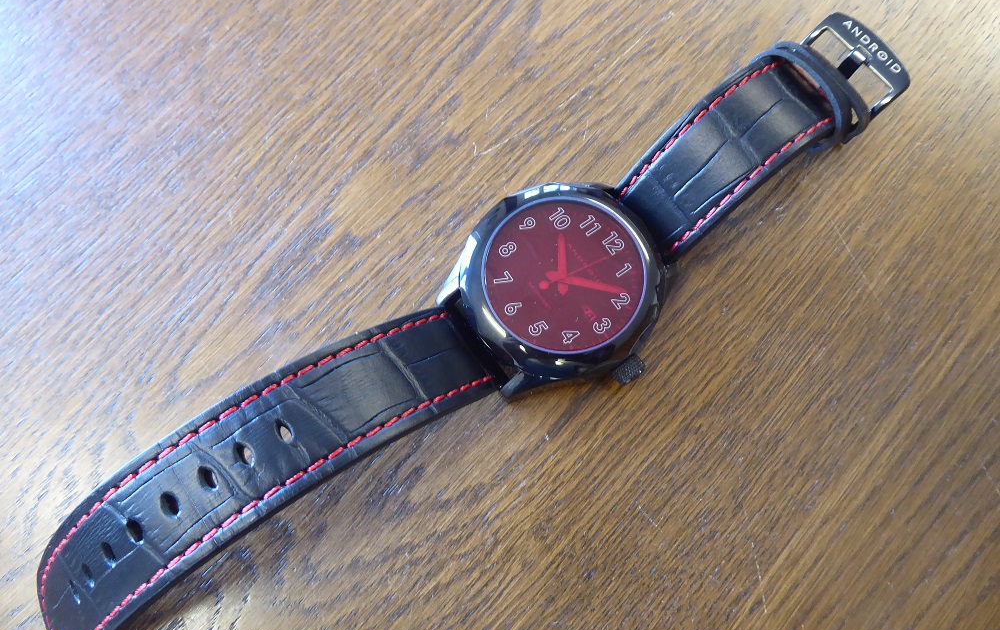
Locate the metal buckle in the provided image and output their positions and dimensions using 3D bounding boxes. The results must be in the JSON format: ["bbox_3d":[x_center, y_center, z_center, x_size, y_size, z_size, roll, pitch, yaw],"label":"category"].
[{"bbox_3d":[0.083,-0.058,0.173,0.018,0.008,0.026,-38,74,-9],"label":"metal buckle"}]

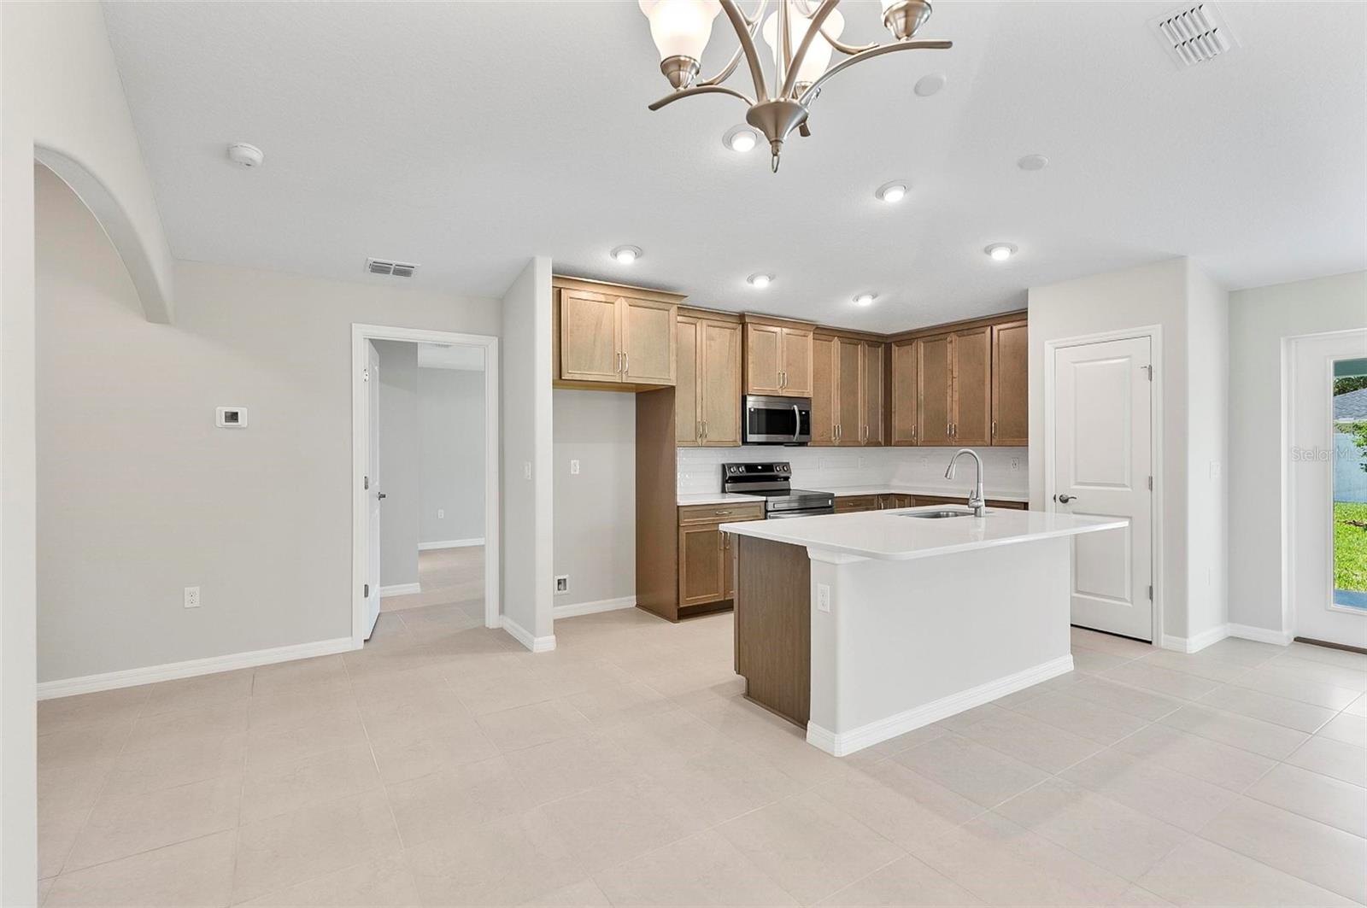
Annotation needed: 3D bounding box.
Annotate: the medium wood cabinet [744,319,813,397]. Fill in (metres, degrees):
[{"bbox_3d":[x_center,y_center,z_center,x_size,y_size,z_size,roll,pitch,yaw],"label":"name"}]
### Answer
[{"bbox_3d":[0.756,-0.840,5.549,0.778,0.654,0.426,0,0,-32],"label":"medium wood cabinet"}]

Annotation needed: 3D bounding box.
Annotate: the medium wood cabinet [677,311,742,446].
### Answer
[{"bbox_3d":[0.069,-0.612,5.156,0.801,1.098,0.355,0,0,-32],"label":"medium wood cabinet"}]

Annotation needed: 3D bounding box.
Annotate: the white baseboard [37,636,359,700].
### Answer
[{"bbox_3d":[-2.773,1.237,3.543,1.525,0.087,0.015,0,0,-32],"label":"white baseboard"}]

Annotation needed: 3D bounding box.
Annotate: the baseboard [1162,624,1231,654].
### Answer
[{"bbox_3d":[3.456,1.219,4.077,0.700,0.089,0.152,0,0,-32],"label":"baseboard"}]

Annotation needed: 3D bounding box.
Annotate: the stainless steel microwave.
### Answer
[{"bbox_3d":[0.753,-0.284,5.541,0.763,0.433,0.426,0,0,-32],"label":"stainless steel microwave"}]

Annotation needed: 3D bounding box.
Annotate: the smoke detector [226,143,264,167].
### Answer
[{"bbox_3d":[-1.930,-1.320,2.675,0.137,0.046,0.137,0,-10,-32],"label":"smoke detector"}]

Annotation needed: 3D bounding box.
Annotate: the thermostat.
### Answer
[{"bbox_3d":[-2.684,-0.214,3.606,0.151,0.117,0.027,0,0,-32],"label":"thermostat"}]

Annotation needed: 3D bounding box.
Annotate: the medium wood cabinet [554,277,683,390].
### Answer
[{"bbox_3d":[-0.614,-0.844,4.571,1.060,0.670,0.635,0,0,-32],"label":"medium wood cabinet"}]

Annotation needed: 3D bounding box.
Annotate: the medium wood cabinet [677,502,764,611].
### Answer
[{"bbox_3d":[0.171,0.833,5.079,0.865,0.878,0.610,0,0,-32],"label":"medium wood cabinet"}]

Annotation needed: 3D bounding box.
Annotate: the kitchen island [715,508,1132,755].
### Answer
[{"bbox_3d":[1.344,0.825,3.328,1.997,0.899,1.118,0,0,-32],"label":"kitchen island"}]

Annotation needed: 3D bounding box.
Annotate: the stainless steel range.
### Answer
[{"bbox_3d":[0.853,0.681,5.450,0.775,1.188,0.654,0,0,-32],"label":"stainless steel range"}]

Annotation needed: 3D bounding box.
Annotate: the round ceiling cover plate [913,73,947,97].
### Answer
[{"bbox_3d":[1.158,-1.720,2.840,0.145,0.015,0.145,-6,-10,-1],"label":"round ceiling cover plate"}]

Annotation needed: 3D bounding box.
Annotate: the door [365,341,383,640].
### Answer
[{"bbox_3d":[-2.308,0.250,4.494,0.040,2.035,0.762,0,0,-22],"label":"door"}]

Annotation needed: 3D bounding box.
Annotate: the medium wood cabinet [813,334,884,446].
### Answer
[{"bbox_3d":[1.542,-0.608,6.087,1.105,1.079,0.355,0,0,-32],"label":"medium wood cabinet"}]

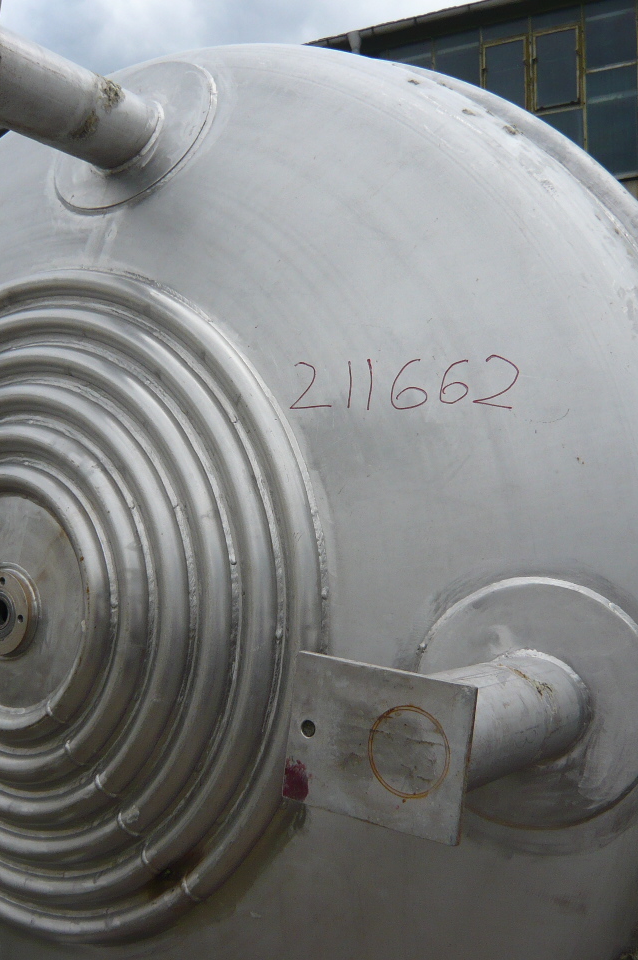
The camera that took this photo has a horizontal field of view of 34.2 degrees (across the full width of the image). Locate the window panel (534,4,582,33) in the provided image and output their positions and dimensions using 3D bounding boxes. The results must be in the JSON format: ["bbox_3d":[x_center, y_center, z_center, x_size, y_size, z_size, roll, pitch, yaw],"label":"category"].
[{"bbox_3d":[3.042,-5.913,13.261,0.646,0.258,0.050,-1,0,29],"label":"window panel"}]

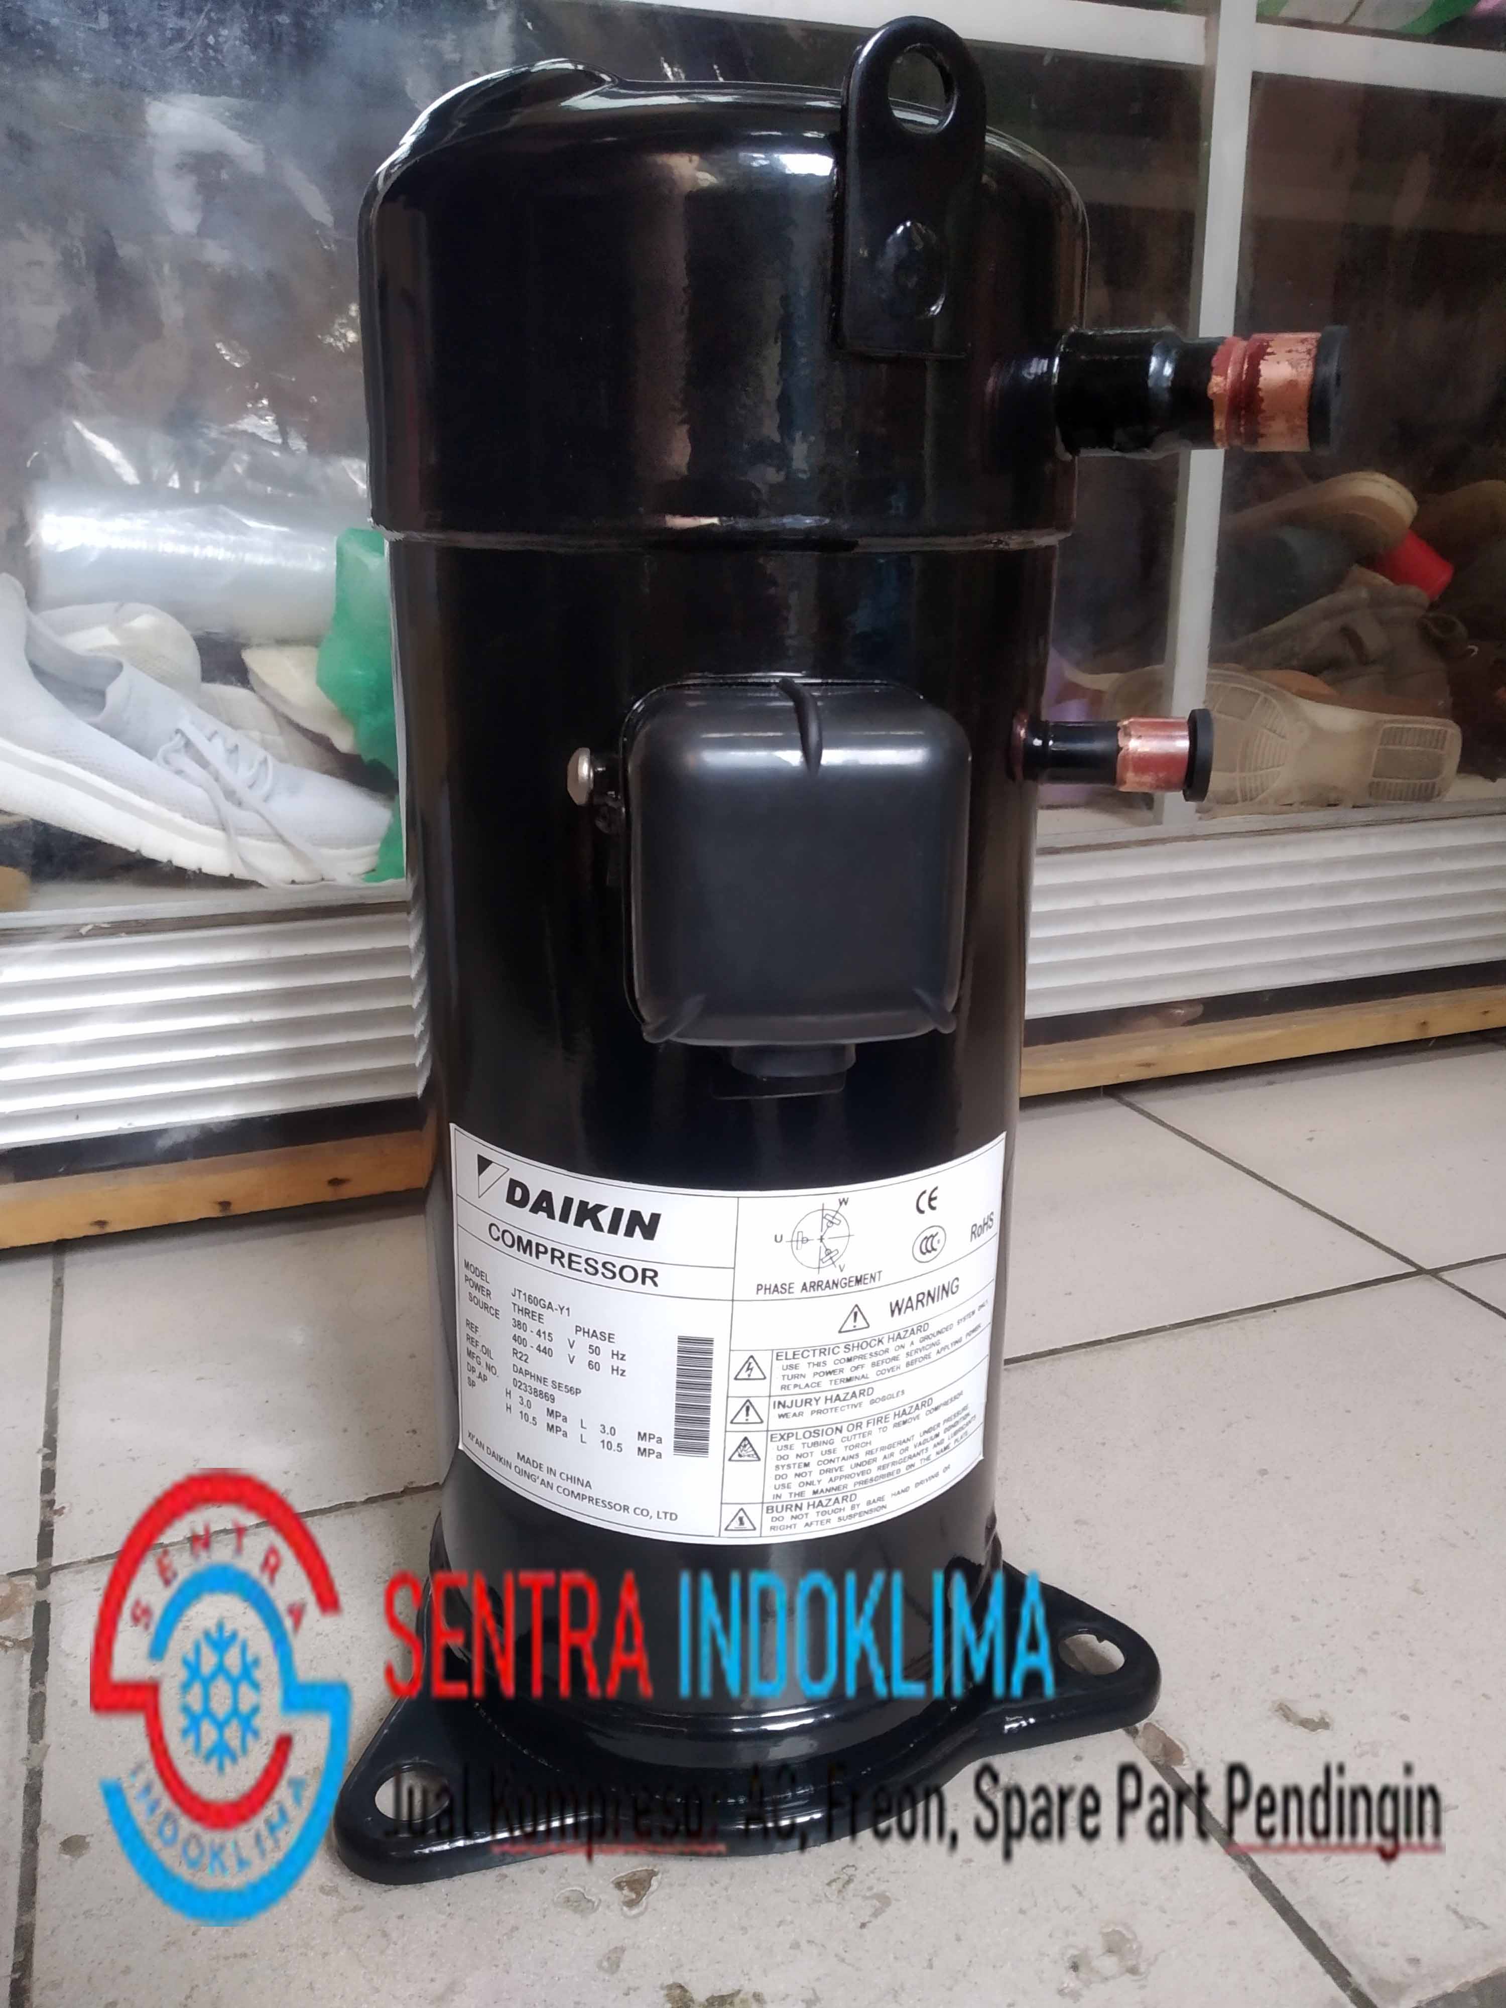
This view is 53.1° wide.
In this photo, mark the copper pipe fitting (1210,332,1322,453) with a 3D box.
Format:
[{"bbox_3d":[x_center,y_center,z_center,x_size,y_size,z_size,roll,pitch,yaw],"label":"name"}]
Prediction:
[{"bbox_3d":[0.114,-0.136,0.335,0.022,0.024,0.024,6,17,18],"label":"copper pipe fitting"}]

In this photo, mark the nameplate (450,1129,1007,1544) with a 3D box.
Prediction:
[{"bbox_3d":[-0.005,0.082,0.377,0.143,0.095,0.041,1,16,-5],"label":"nameplate"}]

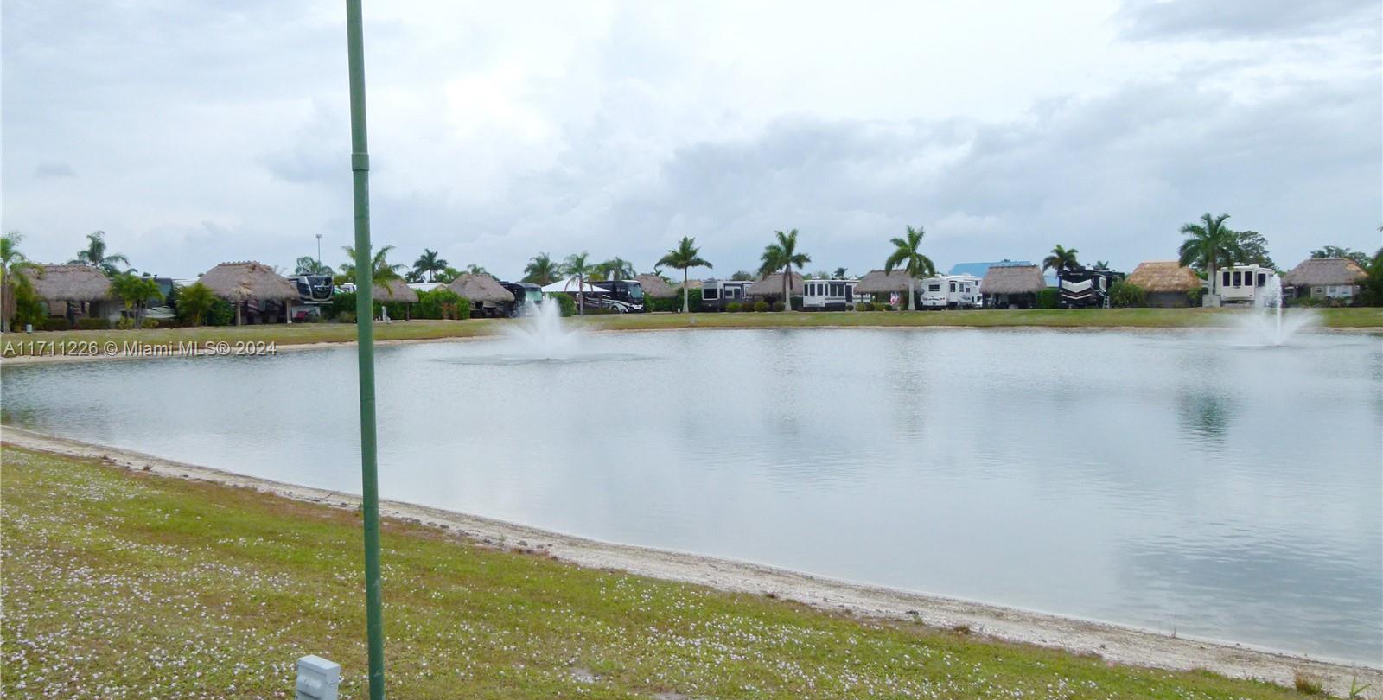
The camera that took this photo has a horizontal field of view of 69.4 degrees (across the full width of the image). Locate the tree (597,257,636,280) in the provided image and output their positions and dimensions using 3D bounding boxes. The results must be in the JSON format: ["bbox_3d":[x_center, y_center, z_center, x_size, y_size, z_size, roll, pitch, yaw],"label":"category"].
[{"bbox_3d":[-9.550,-8.260,127.000,4.900,7.240,4.900,-1,3,-4],"label":"tree"}]

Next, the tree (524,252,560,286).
[{"bbox_3d":[-20.171,-9.050,135.213,4.900,8.200,4.800,-1,3,0],"label":"tree"}]

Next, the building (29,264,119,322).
[{"bbox_3d":[-47.739,-4.226,77.125,7.100,4.800,5.800,-2,3,-18],"label":"building"}]

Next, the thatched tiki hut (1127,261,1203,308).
[{"bbox_3d":[41.840,-5.790,88.500,6.100,4.210,5.200,0,3,26],"label":"thatched tiki hut"}]

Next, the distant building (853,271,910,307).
[{"bbox_3d":[21.166,-6.662,109.000,6.500,4.200,5.200,2,5,22],"label":"distant building"}]

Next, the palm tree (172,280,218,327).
[{"bbox_3d":[-38.772,-3.544,78.000,3.400,3.650,3.400,0,5,0],"label":"palm tree"}]

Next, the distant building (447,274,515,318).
[{"bbox_3d":[-20.673,-5.354,98.000,5.600,4.350,4.800,-3,5,-30],"label":"distant building"}]

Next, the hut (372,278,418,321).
[{"bbox_3d":[-24.040,-3.980,79.500,3.700,3.400,3.600,-3,4,-41],"label":"hut"}]

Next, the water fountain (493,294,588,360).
[{"bbox_3d":[-6.320,-0.930,42.500,3.900,2.690,3.900,-1,3,-8],"label":"water fountain"}]

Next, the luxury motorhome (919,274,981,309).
[{"bbox_3d":[27.736,-6.366,107.026,2.550,3.750,10.000,3,6,36],"label":"luxury motorhome"}]

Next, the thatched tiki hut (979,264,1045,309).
[{"bbox_3d":[33.735,-6.679,105.000,6.600,4.650,5.000,2,5,26],"label":"thatched tiki hut"}]

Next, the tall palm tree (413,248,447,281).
[{"bbox_3d":[-36.512,-9.593,140.241,4.800,9.300,4.700,-1,3,0],"label":"tall palm tree"}]

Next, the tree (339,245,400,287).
[{"bbox_3d":[-28.321,-6.093,88.000,5.600,6.600,5.400,0,5,0],"label":"tree"}]

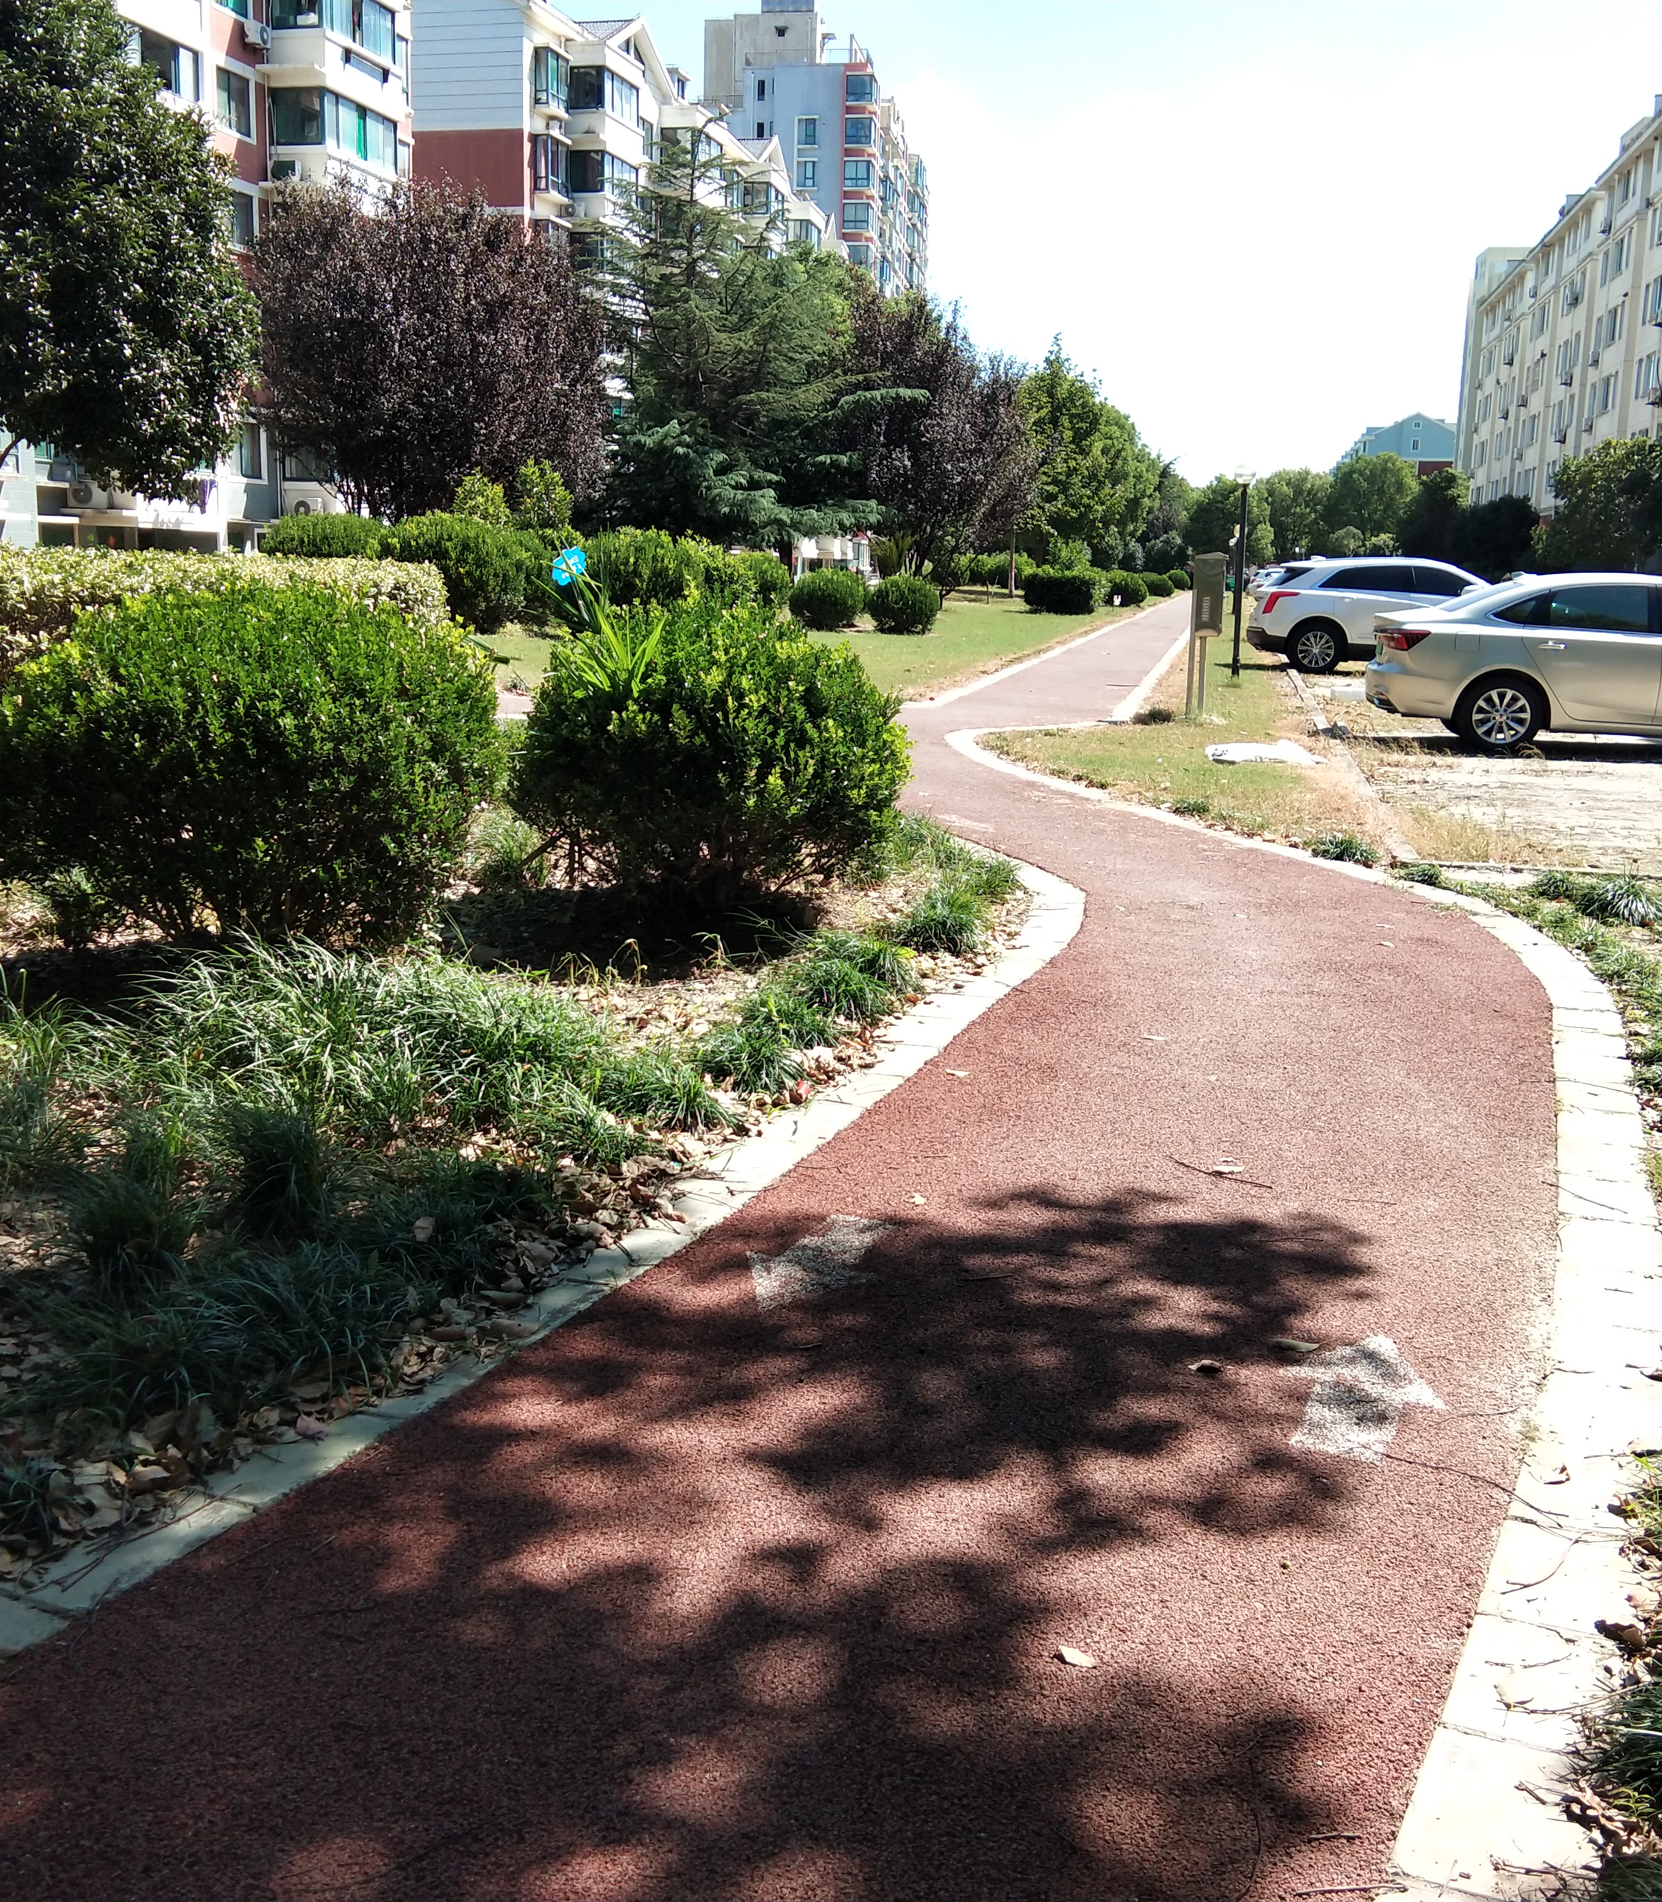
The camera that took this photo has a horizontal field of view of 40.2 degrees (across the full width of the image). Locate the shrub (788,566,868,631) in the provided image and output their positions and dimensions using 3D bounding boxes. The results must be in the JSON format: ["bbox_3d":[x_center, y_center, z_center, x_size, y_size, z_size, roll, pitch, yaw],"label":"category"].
[{"bbox_3d":[-0.077,-7.356,47.441,1.650,1.286,1.600,1,10,0],"label":"shrub"}]

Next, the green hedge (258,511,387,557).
[{"bbox_3d":[-9.702,-7.292,43.431,2.500,2.087,2.200,-1,10,-12],"label":"green hedge"}]

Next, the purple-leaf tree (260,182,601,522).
[{"bbox_3d":[-7.732,-10.599,44.374,6.900,8.370,6.400,0,10,-10],"label":"purple-leaf tree"}]

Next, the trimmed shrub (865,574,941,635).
[{"bbox_3d":[1.432,-6.925,45.480,1.500,1.171,1.500,2,10,2],"label":"trimmed shrub"}]

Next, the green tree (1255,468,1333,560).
[{"bbox_3d":[28.809,-26.289,142.493,5.200,7.550,5.200,3,10,11],"label":"green tree"}]

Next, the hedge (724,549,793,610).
[{"bbox_3d":[-1.466,-7.011,43.878,1.420,1.460,1.400,1,10,-2],"label":"hedge"}]

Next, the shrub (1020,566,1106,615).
[{"bbox_3d":[6.806,-10.529,66.654,2.400,1.310,2.200,3,10,10],"label":"shrub"}]

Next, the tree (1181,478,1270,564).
[{"bbox_3d":[20.831,-21.746,119.488,4.815,6.105,4.800,3,10,9],"label":"tree"}]

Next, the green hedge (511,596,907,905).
[{"bbox_3d":[-0.491,-0.818,9.248,1.631,1.215,1.600,0,10,-3],"label":"green hedge"}]

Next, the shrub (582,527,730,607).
[{"bbox_3d":[-3.629,-7.710,46.886,3.000,2.010,2.600,1,10,-5],"label":"shrub"}]

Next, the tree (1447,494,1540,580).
[{"bbox_3d":[26.302,-15.703,89.606,3.612,4.695,3.600,4,10,16],"label":"tree"}]

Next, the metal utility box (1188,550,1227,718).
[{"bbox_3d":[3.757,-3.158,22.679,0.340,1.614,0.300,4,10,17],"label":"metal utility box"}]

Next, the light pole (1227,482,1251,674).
[{"bbox_3d":[5.490,-4.966,30.282,0.320,2.600,0.320,3,10,10],"label":"light pole"}]

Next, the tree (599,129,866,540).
[{"bbox_3d":[-2.033,-12.211,48.166,5.984,9.955,5.800,1,10,-3],"label":"tree"}]

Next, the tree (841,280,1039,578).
[{"bbox_3d":[2.532,-11.287,51.405,4.627,7.100,4.600,1,10,3],"label":"tree"}]

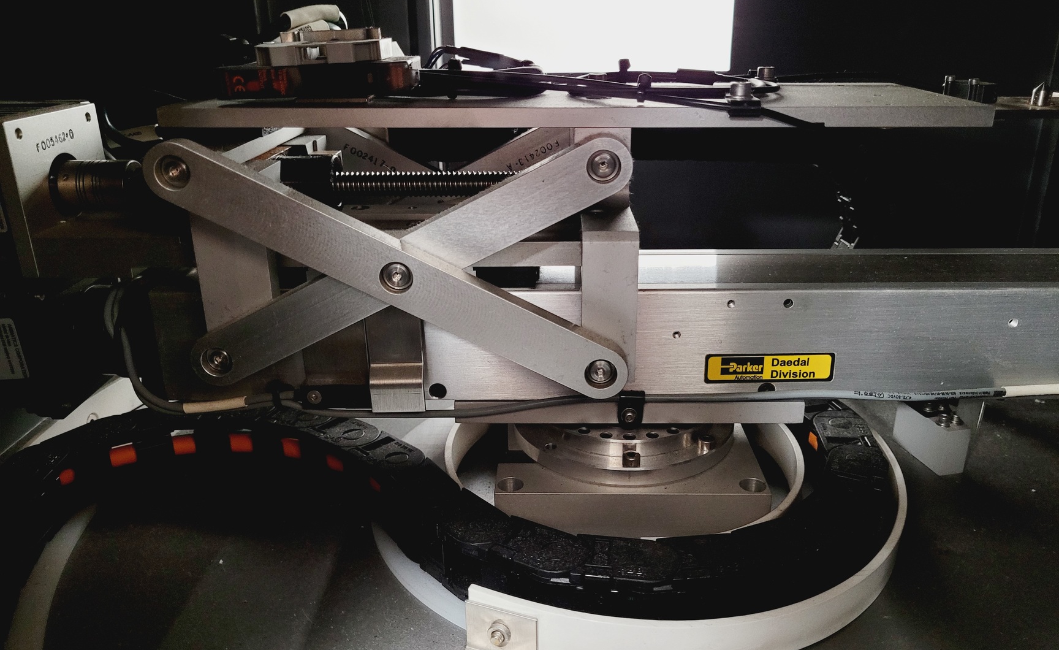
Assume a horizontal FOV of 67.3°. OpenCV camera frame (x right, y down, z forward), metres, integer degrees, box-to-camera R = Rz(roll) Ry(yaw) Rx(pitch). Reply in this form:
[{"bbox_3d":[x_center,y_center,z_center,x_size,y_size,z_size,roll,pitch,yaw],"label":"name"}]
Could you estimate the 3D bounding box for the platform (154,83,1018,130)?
[{"bbox_3d":[0.020,-0.112,0.402,0.367,0.009,0.109,0,22,1],"label":"platform"}]

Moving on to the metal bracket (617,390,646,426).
[{"bbox_3d":[0.053,0.044,0.418,0.015,0.019,0.007,0,22,1],"label":"metal bracket"}]

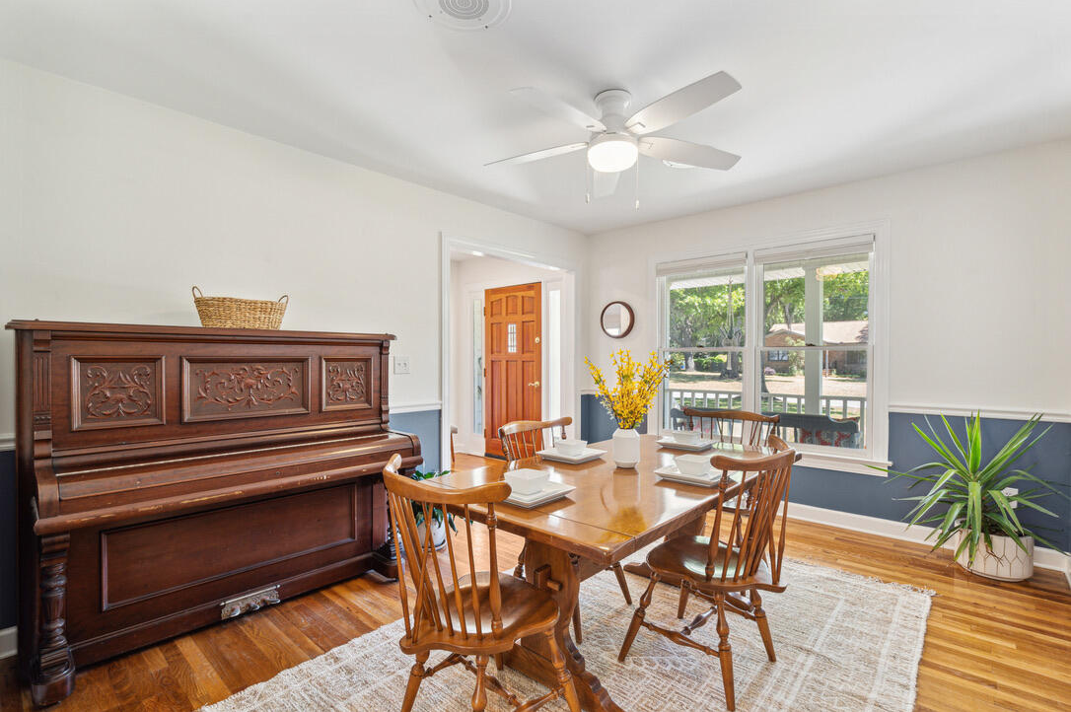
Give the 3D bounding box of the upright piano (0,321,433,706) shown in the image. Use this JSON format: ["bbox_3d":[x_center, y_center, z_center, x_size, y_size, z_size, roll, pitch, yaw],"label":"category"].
[{"bbox_3d":[-1.385,0.543,2.310,0.630,1.335,1.570,0,0,43],"label":"upright piano"}]

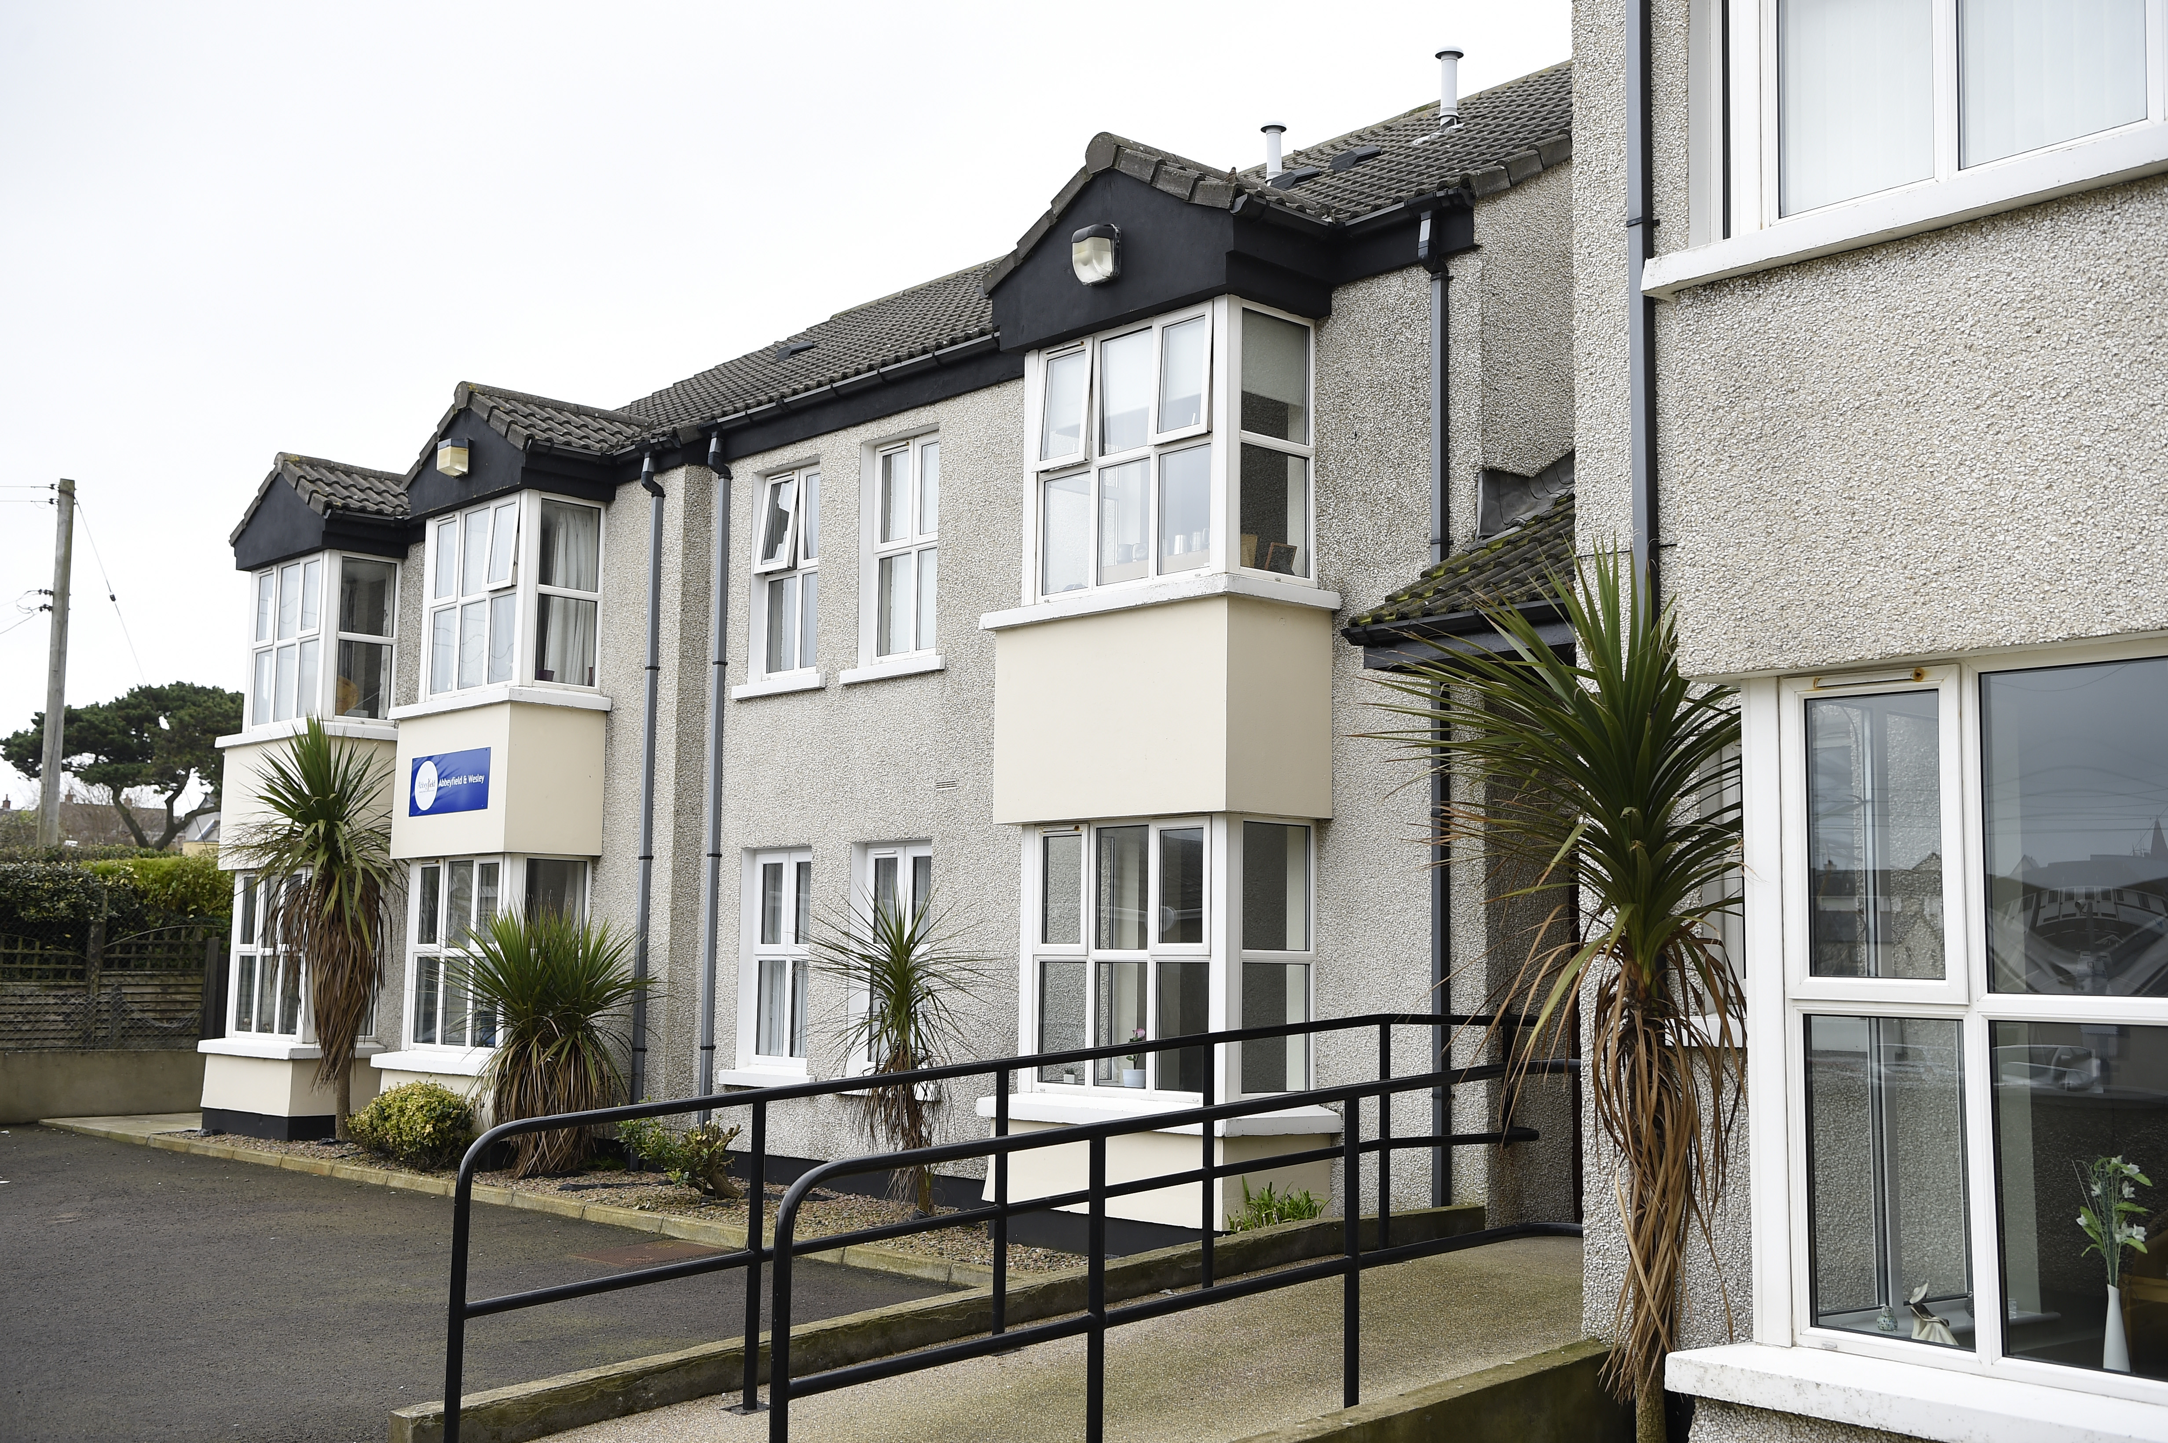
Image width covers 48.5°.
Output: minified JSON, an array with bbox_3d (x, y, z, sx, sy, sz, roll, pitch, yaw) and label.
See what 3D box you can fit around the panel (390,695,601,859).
[{"bbox_3d":[-4.420,0.497,18.139,0.790,1.069,1.773,7,-9,-41],"label":"panel"}]

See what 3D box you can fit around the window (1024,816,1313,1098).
[{"bbox_3d":[0.421,1.264,12.712,0.652,1.450,1.574,7,-9,-41],"label":"window"}]

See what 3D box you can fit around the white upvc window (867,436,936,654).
[{"bbox_3d":[-1.118,-1.157,16.073,0.068,1.505,0.868,6,-8,-41],"label":"white upvc window"}]

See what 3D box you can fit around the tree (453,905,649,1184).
[{"bbox_3d":[-3.826,2.278,17.184,1.282,1.824,1.282,6,-8,-41],"label":"tree"}]

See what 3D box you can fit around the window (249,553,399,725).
[{"bbox_3d":[-6.642,-0.636,20.950,0.652,1.438,1.574,7,-9,-41],"label":"window"}]

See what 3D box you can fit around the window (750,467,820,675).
[{"bbox_3d":[-1.948,-1.006,16.311,0.153,1.464,0.801,7,-9,-41],"label":"window"}]

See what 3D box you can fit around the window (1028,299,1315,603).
[{"bbox_3d":[0.466,-1.421,13.486,0.694,1.518,1.693,6,-8,-41],"label":"window"}]

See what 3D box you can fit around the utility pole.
[{"bbox_3d":[-12.719,0.771,29.590,0.260,7.600,0.260,6,-8,-41],"label":"utility pole"}]

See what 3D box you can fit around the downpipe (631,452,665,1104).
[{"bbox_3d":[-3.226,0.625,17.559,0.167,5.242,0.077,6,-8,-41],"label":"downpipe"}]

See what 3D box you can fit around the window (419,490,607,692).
[{"bbox_3d":[-4.488,-0.911,18.841,0.694,1.518,1.633,6,-8,-41],"label":"window"}]

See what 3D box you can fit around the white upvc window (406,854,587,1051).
[{"bbox_3d":[-4.402,1.754,18.046,0.670,1.450,1.574,7,-9,-41],"label":"white upvc window"}]

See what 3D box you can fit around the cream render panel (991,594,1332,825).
[{"bbox_3d":[0.402,0.007,12.804,0.772,1.069,1.773,7,-9,-41],"label":"cream render panel"}]

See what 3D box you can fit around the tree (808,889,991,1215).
[{"bbox_3d":[-1.082,1.941,14.153,0.979,1.832,0.979,1,-6,0],"label":"tree"}]

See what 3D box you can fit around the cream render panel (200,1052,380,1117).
[{"bbox_3d":[-6.738,3.079,20.474,0.792,0.452,1.813,7,-9,-41],"label":"cream render panel"}]

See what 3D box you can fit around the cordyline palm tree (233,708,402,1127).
[{"bbox_3d":[-6.367,1.729,19.997,1.325,3.450,1.325,6,-8,-41],"label":"cordyline palm tree"}]

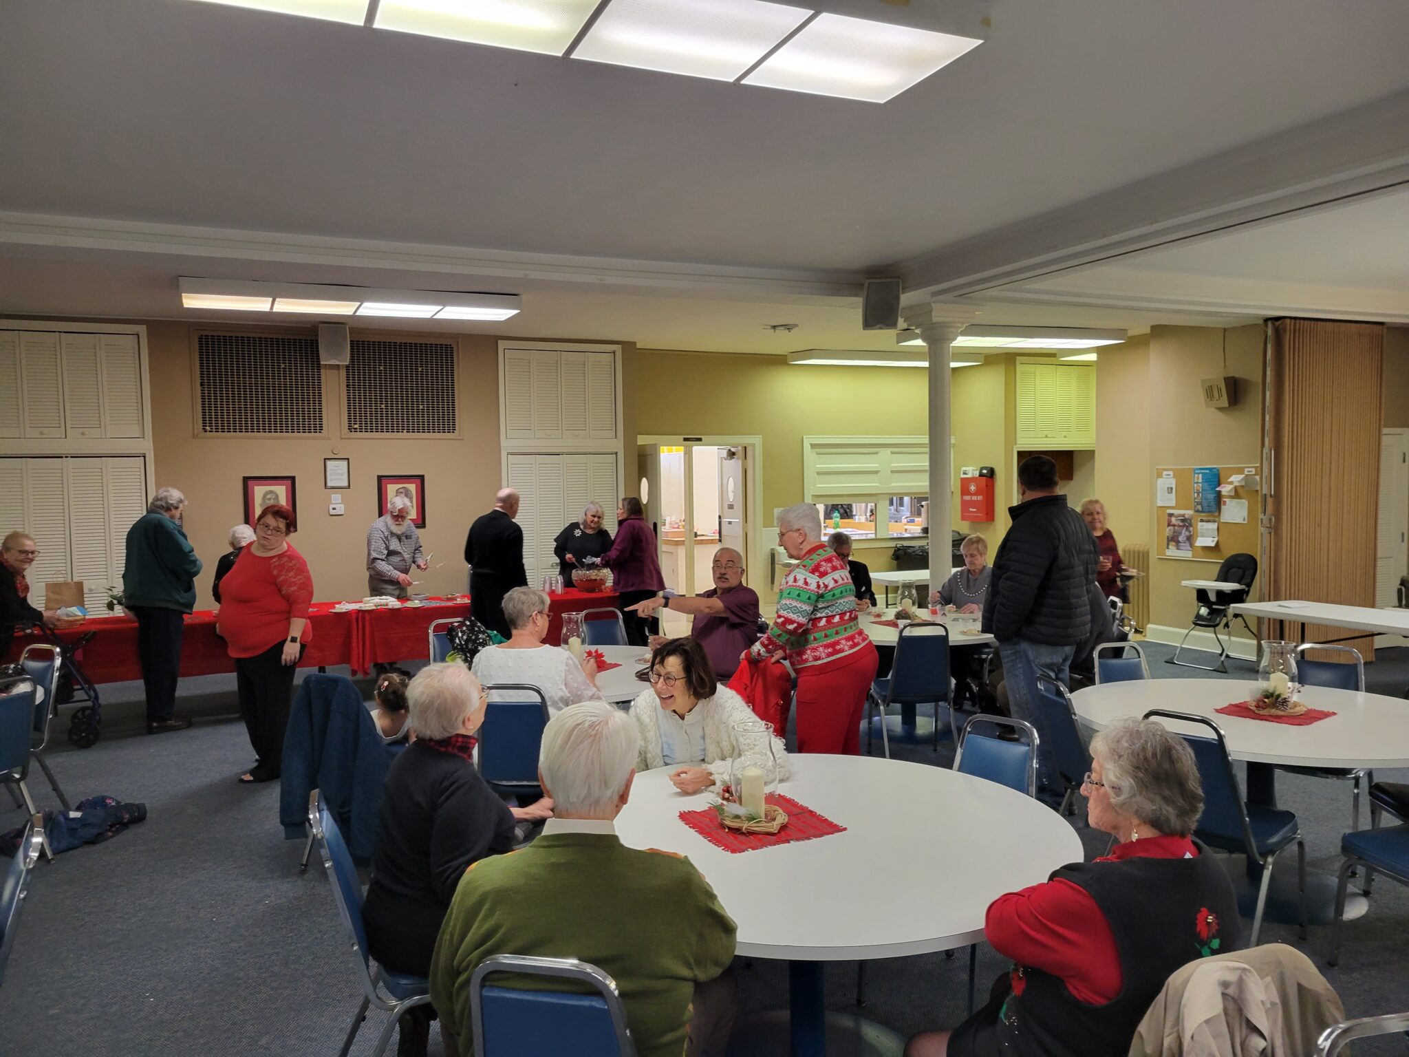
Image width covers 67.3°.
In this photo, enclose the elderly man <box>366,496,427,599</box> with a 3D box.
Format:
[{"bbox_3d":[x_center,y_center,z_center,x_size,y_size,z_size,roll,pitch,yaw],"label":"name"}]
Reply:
[{"bbox_3d":[-2.694,0.501,9.206,0.540,1.620,0.480,-2,3,-31],"label":"elderly man"}]

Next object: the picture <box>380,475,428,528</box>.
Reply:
[{"bbox_3d":[-2.962,-0.260,10.370,0.455,0.525,0.030,-2,3,-23],"label":"picture"}]

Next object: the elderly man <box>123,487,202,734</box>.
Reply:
[{"bbox_3d":[-3.814,0.559,7.456,0.530,1.710,0.450,2,4,41],"label":"elderly man"}]

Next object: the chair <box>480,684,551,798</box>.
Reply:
[{"bbox_3d":[-0.780,1.072,4.600,0.430,0.870,0.520,0,3,2],"label":"chair"}]

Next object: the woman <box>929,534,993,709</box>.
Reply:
[{"bbox_3d":[1.938,0.690,7.887,0.560,1.270,0.750,1,4,33],"label":"woman"}]

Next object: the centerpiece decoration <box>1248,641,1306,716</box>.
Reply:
[{"bbox_3d":[2.421,0.620,4.468,0.215,0.272,0.205,-2,3,-23],"label":"centerpiece decoration"}]

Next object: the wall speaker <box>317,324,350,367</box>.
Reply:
[{"bbox_3d":[-3.420,-1.698,9.773,0.270,0.380,0.230,-2,11,-20],"label":"wall speaker"}]

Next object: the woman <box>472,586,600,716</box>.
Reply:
[{"bbox_3d":[-0.776,0.886,4.789,0.530,1.260,0.750,0,3,13],"label":"woman"}]

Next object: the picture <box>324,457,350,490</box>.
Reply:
[{"bbox_3d":[-3.511,-0.527,10.124,0.245,0.305,0.025,-2,3,-23],"label":"picture"}]

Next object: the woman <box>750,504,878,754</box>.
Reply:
[{"bbox_3d":[0.505,0.682,4.863,0.550,1.600,0.500,0,3,16],"label":"woman"}]

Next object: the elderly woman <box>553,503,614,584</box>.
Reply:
[{"bbox_3d":[-1.129,0.499,9.815,0.520,1.540,0.400,-2,3,-22],"label":"elderly woman"}]

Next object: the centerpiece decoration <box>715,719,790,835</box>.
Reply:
[{"bbox_3d":[0.137,0.707,3.054,0.210,0.270,0.205,-1,3,0],"label":"centerpiece decoration"}]

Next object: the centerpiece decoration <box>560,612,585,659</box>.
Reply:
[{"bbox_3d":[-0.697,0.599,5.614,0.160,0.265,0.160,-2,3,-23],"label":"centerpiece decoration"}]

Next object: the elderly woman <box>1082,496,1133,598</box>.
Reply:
[{"bbox_3d":[3.695,0.470,9.863,0.500,1.500,0.380,0,3,19],"label":"elderly woman"}]

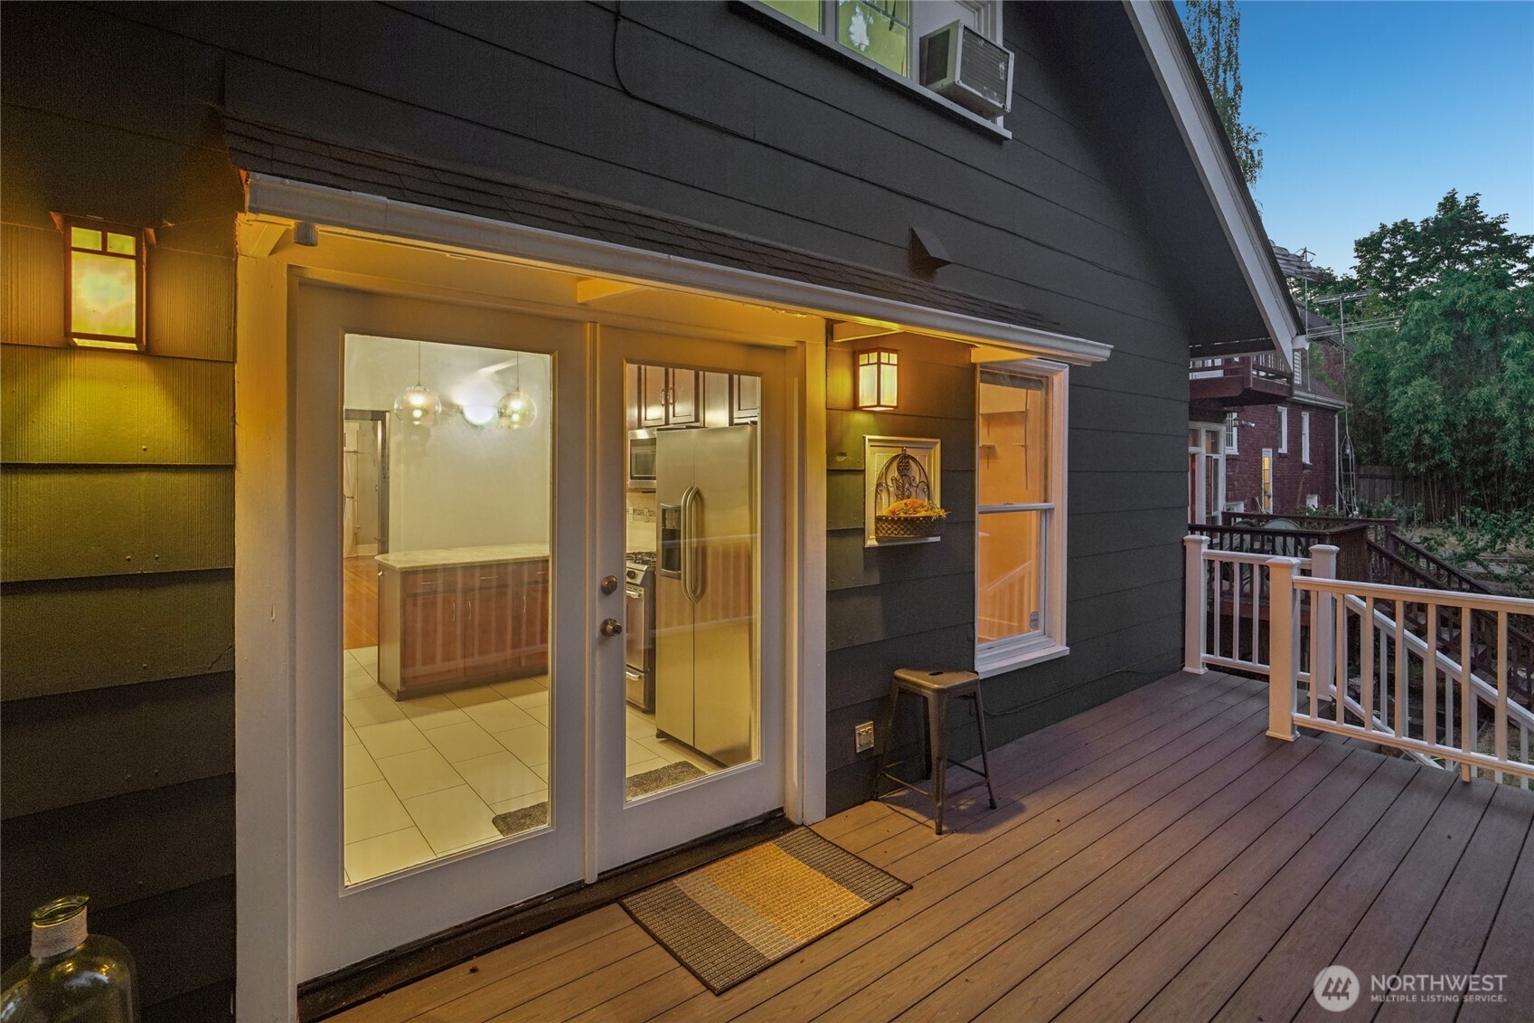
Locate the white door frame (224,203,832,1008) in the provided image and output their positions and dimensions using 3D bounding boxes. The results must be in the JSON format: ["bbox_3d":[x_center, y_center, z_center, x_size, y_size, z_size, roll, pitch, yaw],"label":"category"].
[{"bbox_3d":[-0.607,0.295,2.512,2.130,2.280,0.160,-1,2,-37],"label":"white door frame"}]

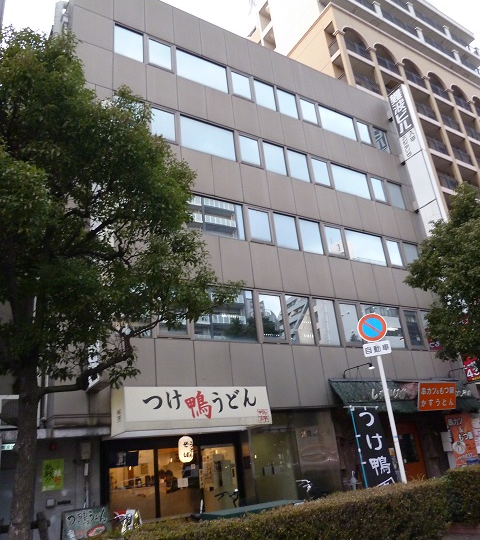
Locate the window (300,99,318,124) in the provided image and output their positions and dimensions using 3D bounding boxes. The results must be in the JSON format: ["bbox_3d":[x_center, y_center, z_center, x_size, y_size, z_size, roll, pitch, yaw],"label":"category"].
[{"bbox_3d":[3.191,-7.245,21.295,0.910,1.223,0.120,8,-27,-31],"label":"window"}]

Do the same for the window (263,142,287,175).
[{"bbox_3d":[1.456,-4.571,19.103,1.164,1.447,0.100,8,-26,-31],"label":"window"}]

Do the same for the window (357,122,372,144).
[{"bbox_3d":[6.240,-6.785,23.044,0.787,1.214,0.120,8,-27,-31],"label":"window"}]

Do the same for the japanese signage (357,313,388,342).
[{"bbox_3d":[2.806,1.222,9.810,0.600,0.600,0.030,-14,-23,18],"label":"japanese signage"}]

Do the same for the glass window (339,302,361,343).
[{"bbox_3d":[4.170,2.016,17.352,0.876,1.553,0.120,8,-27,-31],"label":"glass window"}]

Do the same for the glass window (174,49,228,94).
[{"bbox_3d":[-1.524,-8.233,19.195,2.393,1.478,0.100,8,-26,-31],"label":"glass window"}]

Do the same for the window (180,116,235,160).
[{"bbox_3d":[-1.151,-4.843,17.141,2.278,1.395,0.120,8,-27,-31],"label":"window"}]

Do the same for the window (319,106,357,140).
[{"bbox_3d":[4.909,-7.301,23.063,2.308,1.468,0.100,8,-26,-31],"label":"window"}]

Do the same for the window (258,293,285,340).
[{"bbox_3d":[1.145,1.641,16.247,0.932,1.621,0.100,8,-26,-31],"label":"window"}]

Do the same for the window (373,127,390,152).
[{"bbox_3d":[7.241,-6.608,23.629,1.004,1.395,0.120,8,-27,-31],"label":"window"}]

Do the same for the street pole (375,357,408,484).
[{"bbox_3d":[2.900,3.140,8.594,0.080,3.176,0.080,8,-27,-31],"label":"street pole"}]

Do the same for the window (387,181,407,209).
[{"bbox_3d":[7.638,-3.597,22.527,1.036,1.382,0.120,8,-27,-31],"label":"window"}]

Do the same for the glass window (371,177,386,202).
[{"bbox_3d":[6.551,-3.753,21.864,0.748,1.173,0.120,8,-27,-31],"label":"glass window"}]

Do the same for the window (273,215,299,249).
[{"bbox_3d":[1.852,-1.497,18.227,1.090,1.488,0.100,8,-26,-31],"label":"window"}]

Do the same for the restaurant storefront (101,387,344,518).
[{"bbox_3d":[0.015,4.893,12.665,7.425,3.482,1.300,8,-27,-31],"label":"restaurant storefront"}]

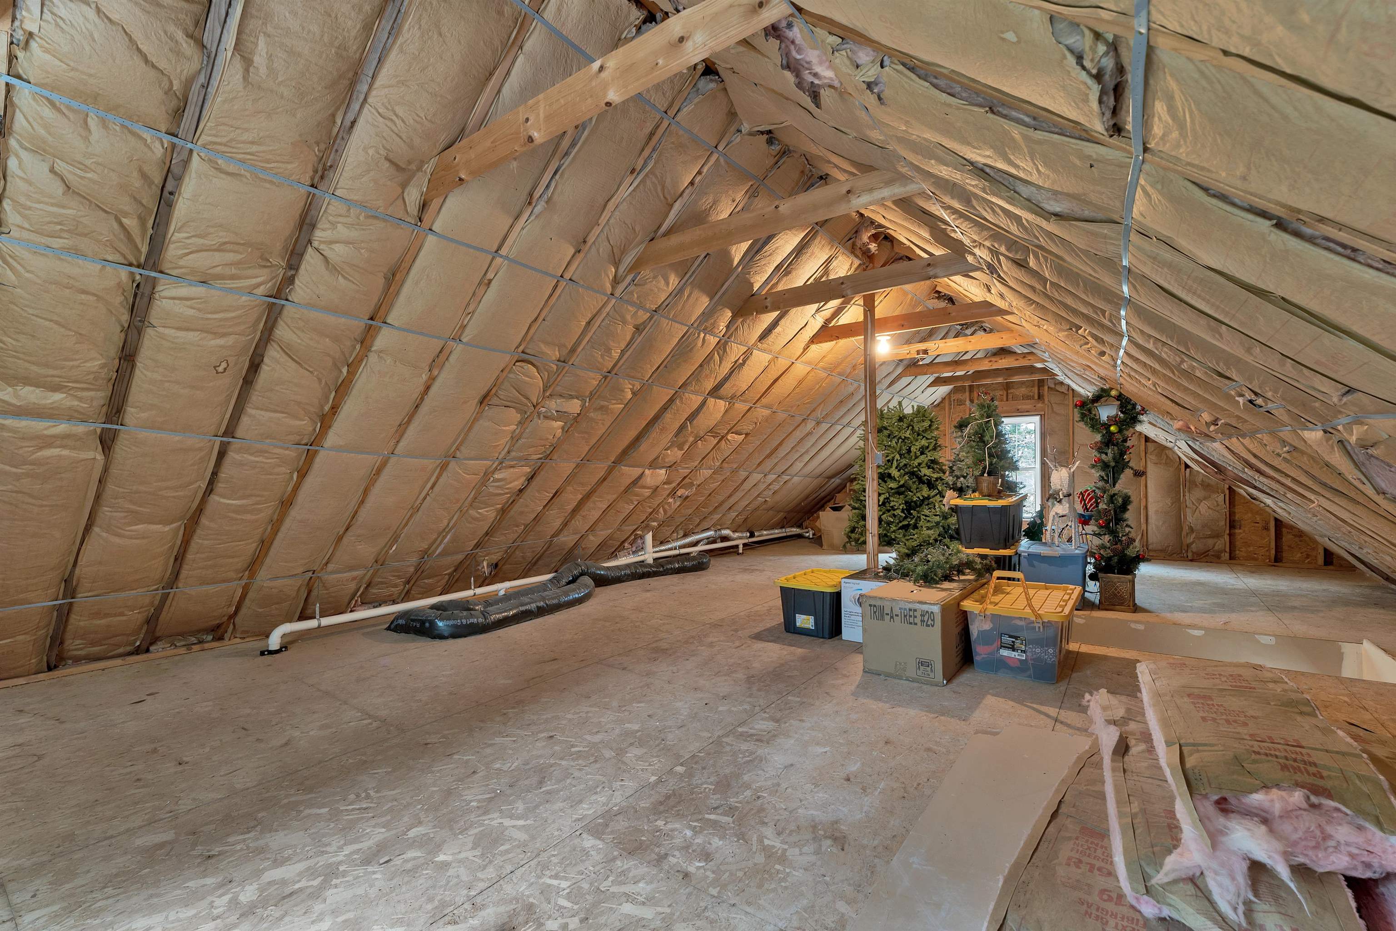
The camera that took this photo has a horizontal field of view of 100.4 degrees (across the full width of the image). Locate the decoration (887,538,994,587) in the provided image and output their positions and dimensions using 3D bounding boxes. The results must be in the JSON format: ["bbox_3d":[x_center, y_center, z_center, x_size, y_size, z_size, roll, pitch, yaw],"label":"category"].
[{"bbox_3d":[1.664,0.652,4.031,0.680,0.280,0.480,-1,-1,36],"label":"decoration"}]

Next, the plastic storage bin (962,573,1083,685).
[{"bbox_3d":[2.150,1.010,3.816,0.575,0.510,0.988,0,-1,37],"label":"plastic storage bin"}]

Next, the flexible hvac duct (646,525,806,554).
[{"bbox_3d":[0.673,1.110,9.070,0.300,0.290,4.600,-1,-1,36],"label":"flexible hvac duct"}]

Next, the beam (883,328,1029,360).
[{"bbox_3d":[2.521,-1.223,6.046,1.820,0.140,0.040,-1,-1,36],"label":"beam"}]

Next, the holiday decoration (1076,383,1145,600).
[{"bbox_3d":[3.720,0.283,5.229,0.530,1.970,0.450,-1,-1,36],"label":"holiday decoration"}]

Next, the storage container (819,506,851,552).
[{"bbox_3d":[2.349,1.024,9.514,0.550,0.660,0.500,-1,-1,36],"label":"storage container"}]

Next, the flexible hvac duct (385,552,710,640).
[{"bbox_3d":[-0.916,1.139,5.823,0.730,0.270,4.000,0,-1,37],"label":"flexible hvac duct"}]

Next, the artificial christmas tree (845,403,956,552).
[{"bbox_3d":[2.577,0.252,7.388,1.400,2.120,1.380,-1,-1,36],"label":"artificial christmas tree"}]

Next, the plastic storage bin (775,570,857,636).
[{"bbox_3d":[1.001,1.079,4.595,0.509,0.380,0.782,0,-1,33],"label":"plastic storage bin"}]

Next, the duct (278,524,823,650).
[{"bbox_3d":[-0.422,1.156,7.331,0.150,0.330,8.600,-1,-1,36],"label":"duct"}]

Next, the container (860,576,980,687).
[{"bbox_3d":[1.519,1.028,3.839,0.475,0.470,1.050,0,-1,38],"label":"container"}]

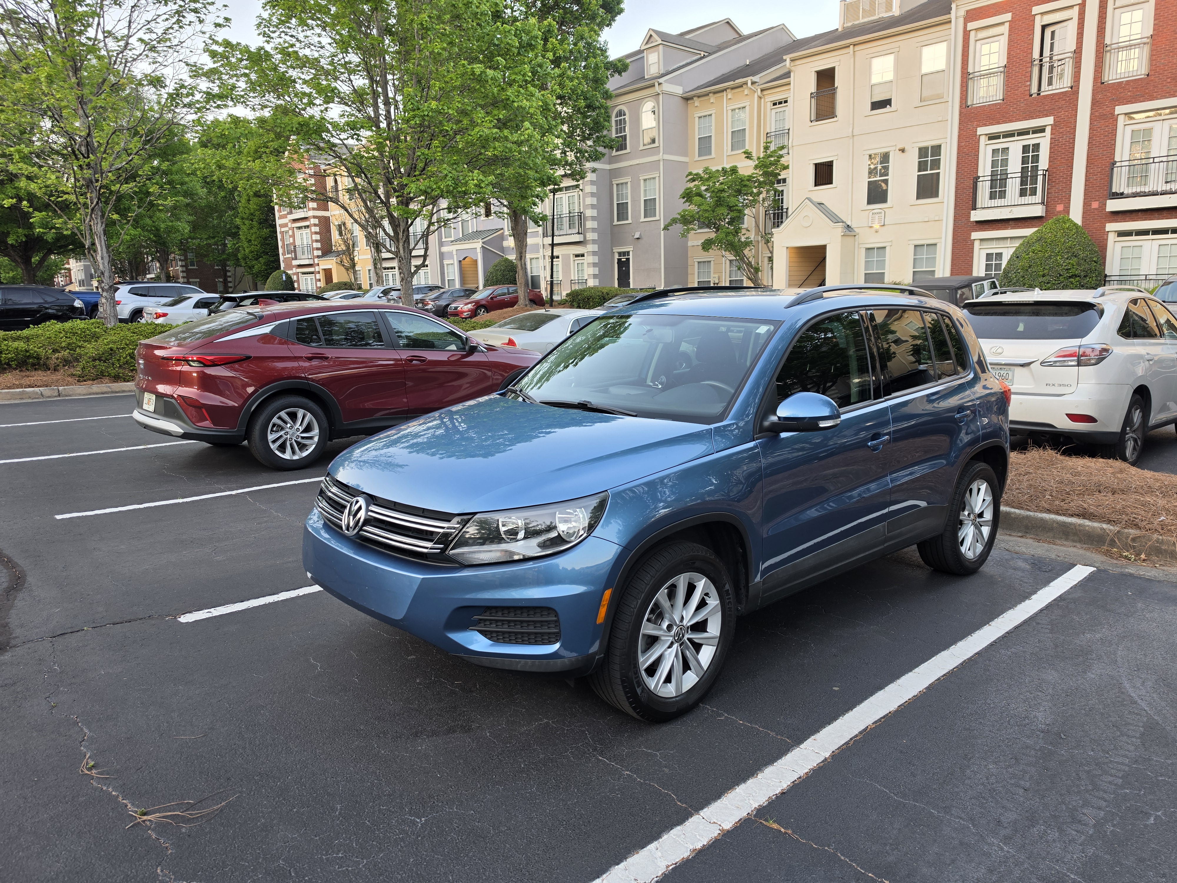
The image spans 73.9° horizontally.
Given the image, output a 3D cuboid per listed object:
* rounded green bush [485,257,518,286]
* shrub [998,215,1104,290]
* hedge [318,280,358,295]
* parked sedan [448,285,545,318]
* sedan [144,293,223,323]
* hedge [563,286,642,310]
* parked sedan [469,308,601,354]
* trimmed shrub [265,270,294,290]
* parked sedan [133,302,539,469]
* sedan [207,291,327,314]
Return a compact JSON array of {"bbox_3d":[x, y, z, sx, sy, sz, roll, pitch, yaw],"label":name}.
[{"bbox_3d":[-4.570,-8.460,42.200,2.150,2.900,2.150,-12,15,-43],"label":"rounded green bush"},{"bbox_3d":[13.670,-5.120,23.050,2.650,3.100,2.650,-12,15,-43],"label":"shrub"},{"bbox_3d":[-15.770,-9.090,48.950,2.300,1.900,2.700,-12,15,-43],"label":"hedge"},{"bbox_3d":[-4.190,-6.380,35.810,4.860,1.470,1.850,-14,15,-42],"label":"parked sedan"},{"bbox_3d":[-12.300,-4.250,26.800,4.550,1.470,1.820,-11,14,-40],"label":"sedan"},{"bbox_3d":[0.870,-6.680,36.200,1.700,1.150,4.200,-12,15,-43],"label":"hedge"},{"bbox_3d":[-0.060,-1.900,15.750,4.860,1.460,1.840,-10,13,-40],"label":"parked sedan"},{"bbox_3d":[-22.500,-10.940,56.850,2.200,3.000,2.200,-12,15,-43],"label":"trimmed shrub"},{"bbox_3d":[-2.421,-0.763,8.824,4.630,1.560,1.900,-9,13,-43],"label":"parked sedan"},{"bbox_3d":[-8.470,-3.620,23.200,4.500,1.560,1.860,-11,14,-40],"label":"sedan"}]

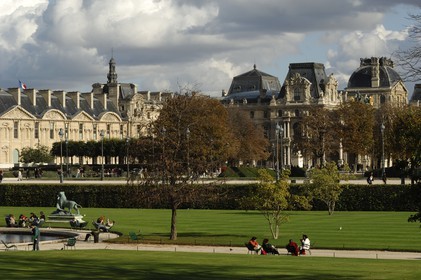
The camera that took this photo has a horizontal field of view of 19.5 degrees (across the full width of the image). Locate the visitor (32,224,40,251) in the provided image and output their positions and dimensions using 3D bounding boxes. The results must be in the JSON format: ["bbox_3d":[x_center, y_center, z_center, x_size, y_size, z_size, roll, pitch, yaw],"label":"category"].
[{"bbox_3d":[-10.991,6.171,77.500,0.450,1.690,0.520,-1,0,-12],"label":"visitor"}]

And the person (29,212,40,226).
[{"bbox_3d":[-14.058,6.390,98.000,0.900,1.150,0.620,-1,0,25],"label":"person"}]

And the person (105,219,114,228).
[{"bbox_3d":[-8.543,7.197,104.500,0.900,1.050,0.550,-1,0,-18],"label":"person"}]

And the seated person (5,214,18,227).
[{"bbox_3d":[-17.710,7.207,109.300,0.850,1.130,0.550,-1,0,21],"label":"seated person"}]

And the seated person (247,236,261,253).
[{"bbox_3d":[2.865,6.812,79.000,0.900,1.140,0.570,-1,0,18],"label":"seated person"}]

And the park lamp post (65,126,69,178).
[{"bbox_3d":[-22.823,1.987,195.000,0.600,8.200,0.600,-1,0,0],"label":"park lamp post"}]

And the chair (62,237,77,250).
[{"bbox_3d":[-8.862,6.569,77.500,0.650,0.800,0.600,-1,0,30],"label":"chair"}]

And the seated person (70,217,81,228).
[{"bbox_3d":[-11.756,7.335,107.000,0.900,1.000,0.550,-1,0,30],"label":"seated person"}]

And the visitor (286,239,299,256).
[{"bbox_3d":[4.912,6.440,73.500,0.800,1.070,0.600,-1,0,-6],"label":"visitor"}]

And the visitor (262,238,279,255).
[{"bbox_3d":[3.612,6.410,73.500,1.020,1.020,0.580,-1,0,-3],"label":"visitor"}]

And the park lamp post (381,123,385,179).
[{"bbox_3d":[26.056,1.583,185.000,0.600,8.300,0.600,-1,0,0],"label":"park lamp post"}]

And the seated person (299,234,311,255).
[{"bbox_3d":[6.044,6.714,78.300,0.750,1.270,0.550,-1,0,-9],"label":"seated person"}]

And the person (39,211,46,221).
[{"bbox_3d":[-14.919,7.013,108.500,0.850,1.280,0.550,-1,0,-21],"label":"person"}]

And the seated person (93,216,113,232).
[{"bbox_3d":[-8.252,6.474,94.000,1.350,1.150,0.600,-1,0,0],"label":"seated person"}]

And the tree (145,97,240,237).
[{"bbox_3d":[-1.677,1.981,93.500,7.400,11.300,7.200,-1,0,0],"label":"tree"}]

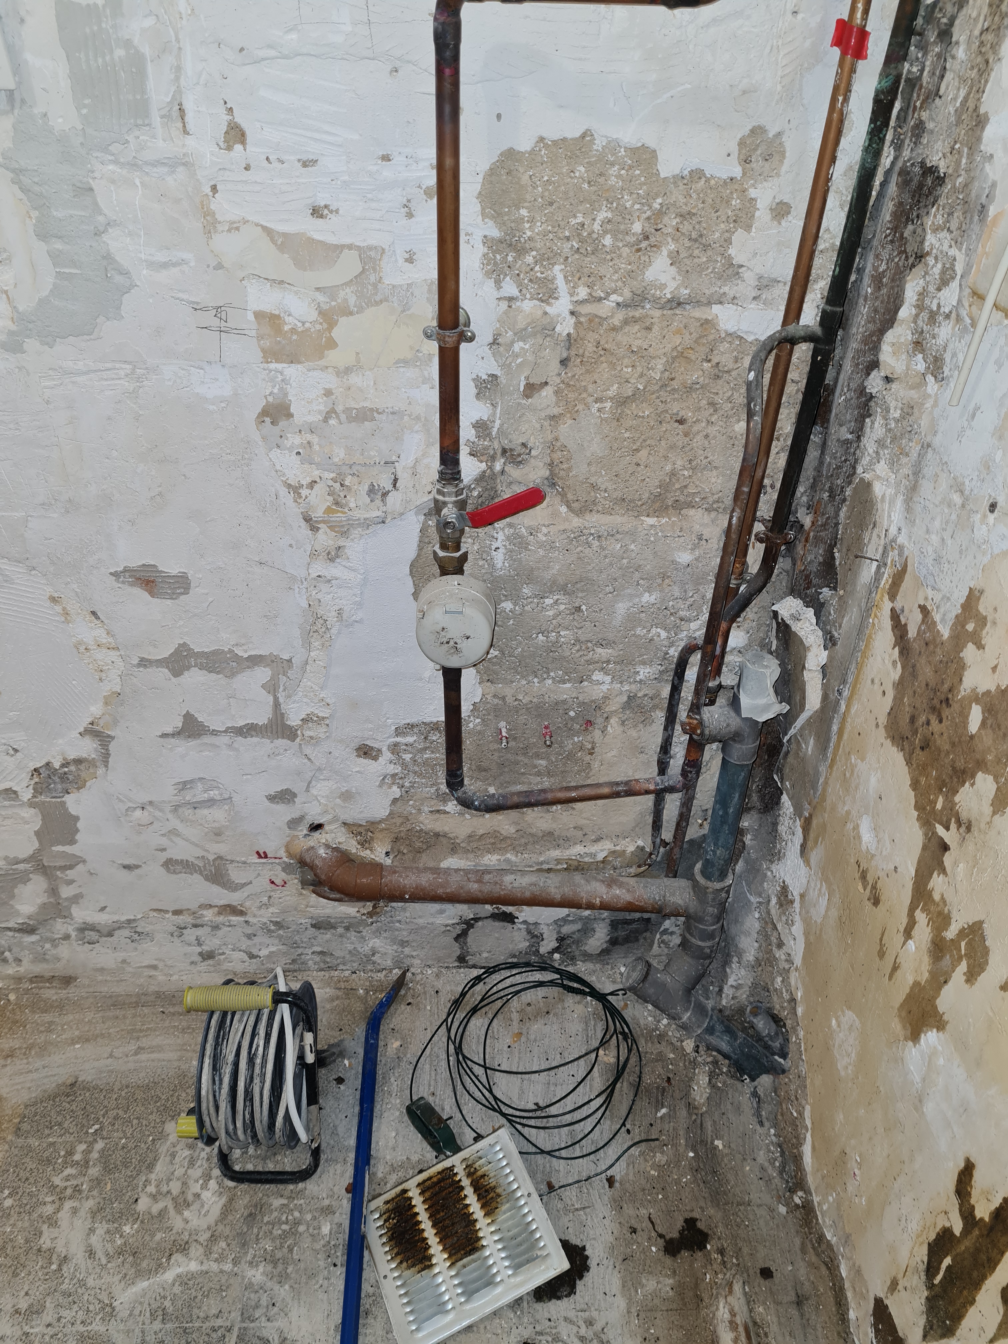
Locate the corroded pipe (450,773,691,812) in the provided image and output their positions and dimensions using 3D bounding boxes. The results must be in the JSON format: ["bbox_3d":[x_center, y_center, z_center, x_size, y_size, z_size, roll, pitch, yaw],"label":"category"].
[{"bbox_3d":[0.088,0.169,1.409,0.322,0.036,0.027,-7,36,3],"label":"corroded pipe"}]

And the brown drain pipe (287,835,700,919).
[{"bbox_3d":[-0.012,0.298,1.466,0.593,0.060,0.095,3,36,-3],"label":"brown drain pipe"}]

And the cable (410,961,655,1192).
[{"bbox_3d":[0.037,0.596,1.541,0.355,0.036,0.380,0,36,-2],"label":"cable"}]

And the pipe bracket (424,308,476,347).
[{"bbox_3d":[-0.051,-0.357,1.046,0.050,0.025,0.065,6,37,6],"label":"pipe bracket"}]

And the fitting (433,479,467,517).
[{"bbox_3d":[-0.061,-0.198,1.145,0.038,0.034,0.038,0,36,-2],"label":"fitting"}]

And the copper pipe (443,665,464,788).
[{"bbox_3d":[-0.067,0.075,1.333,0.024,0.225,0.024,0,36,-2],"label":"copper pipe"}]

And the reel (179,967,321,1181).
[{"bbox_3d":[-0.347,0.540,1.384,0.185,0.292,0.208,0,36,-2],"label":"reel"}]

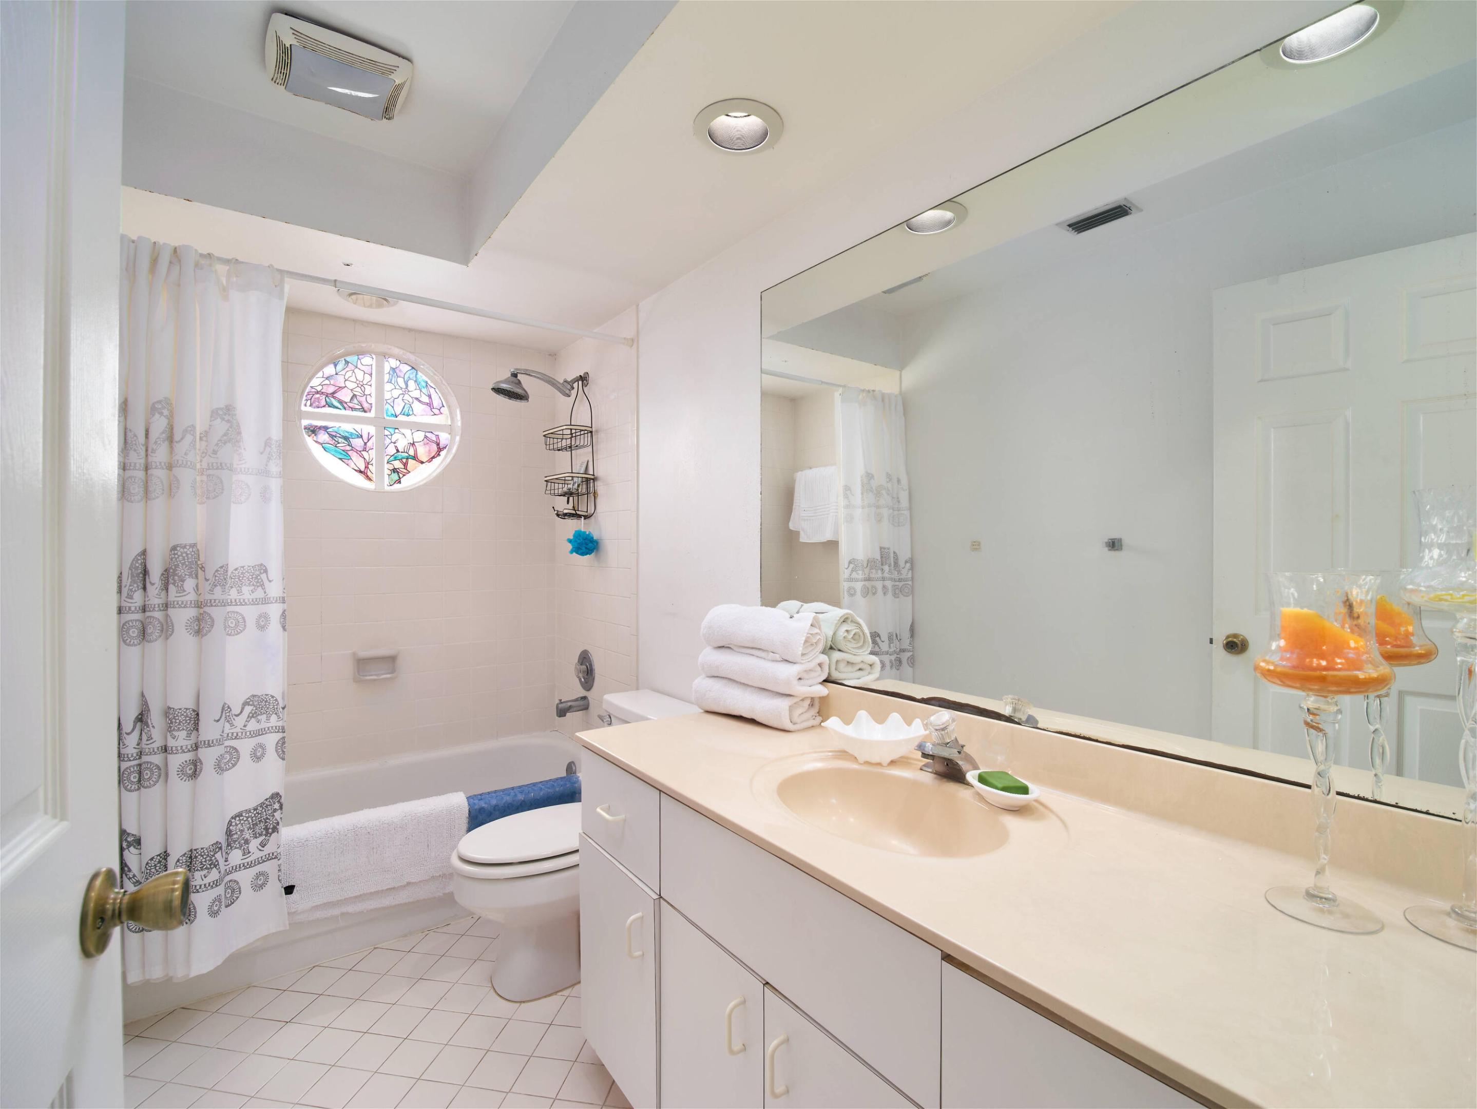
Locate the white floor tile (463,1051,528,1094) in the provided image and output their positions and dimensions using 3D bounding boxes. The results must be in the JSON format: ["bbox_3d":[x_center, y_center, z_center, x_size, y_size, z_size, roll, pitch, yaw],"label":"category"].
[{"bbox_3d":[-0.601,1.295,1.496,0.112,0.008,0.104,0,0,10],"label":"white floor tile"}]

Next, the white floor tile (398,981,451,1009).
[{"bbox_3d":[-0.870,1.225,1.661,0.106,0.010,0.097,0,0,9],"label":"white floor tile"}]

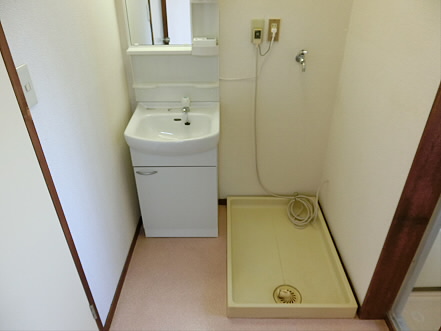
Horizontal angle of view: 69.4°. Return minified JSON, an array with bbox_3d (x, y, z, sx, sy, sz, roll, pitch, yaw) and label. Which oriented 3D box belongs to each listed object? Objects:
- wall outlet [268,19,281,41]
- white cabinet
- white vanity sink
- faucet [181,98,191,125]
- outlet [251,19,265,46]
[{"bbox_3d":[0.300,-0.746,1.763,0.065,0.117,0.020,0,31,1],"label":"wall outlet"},{"bbox_3d":[-0.255,0.108,2.111,0.485,0.670,0.340,0,31,1],"label":"white cabinet"},{"bbox_3d":[-0.248,-0.201,1.830,0.500,0.185,0.495,0,31,1],"label":"white vanity sink"},{"bbox_3d":[-0.206,-0.341,1.911,0.050,0.120,0.115,0,31,1],"label":"faucet"},{"bbox_3d":[0.209,-0.738,1.767,0.069,0.126,0.022,0,31,1],"label":"outlet"}]

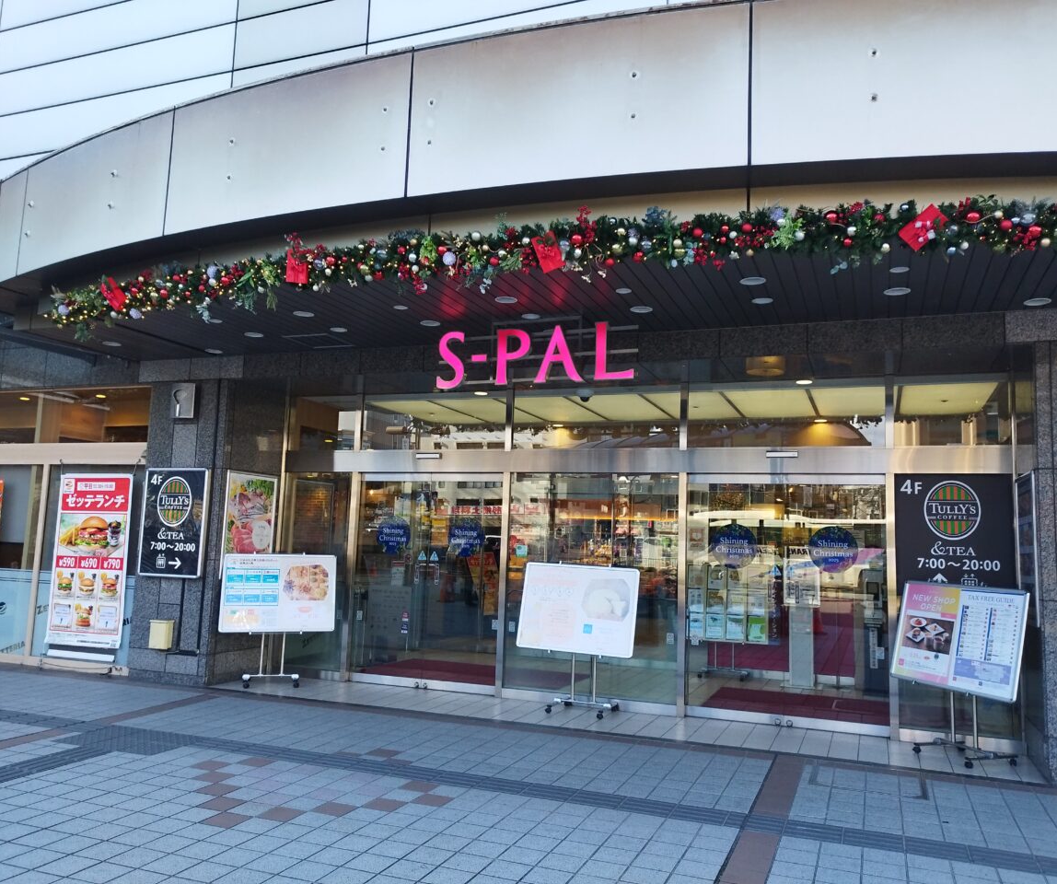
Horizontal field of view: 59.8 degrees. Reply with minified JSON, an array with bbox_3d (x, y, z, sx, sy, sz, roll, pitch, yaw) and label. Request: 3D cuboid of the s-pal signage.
[{"bbox_3d":[0.024,-0.759,8.144,1.860,0.525,0.120,-1,-8,22],"label":"s-pal signage"}]

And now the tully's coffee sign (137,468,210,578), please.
[{"bbox_3d":[-3.424,0.780,8.907,0.750,1.024,0.055,-1,-8,22],"label":"tully's coffee sign"}]

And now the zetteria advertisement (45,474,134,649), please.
[{"bbox_3d":[-4.445,1.189,9.305,0.980,1.715,0.030,-1,-8,22],"label":"zetteria advertisement"}]

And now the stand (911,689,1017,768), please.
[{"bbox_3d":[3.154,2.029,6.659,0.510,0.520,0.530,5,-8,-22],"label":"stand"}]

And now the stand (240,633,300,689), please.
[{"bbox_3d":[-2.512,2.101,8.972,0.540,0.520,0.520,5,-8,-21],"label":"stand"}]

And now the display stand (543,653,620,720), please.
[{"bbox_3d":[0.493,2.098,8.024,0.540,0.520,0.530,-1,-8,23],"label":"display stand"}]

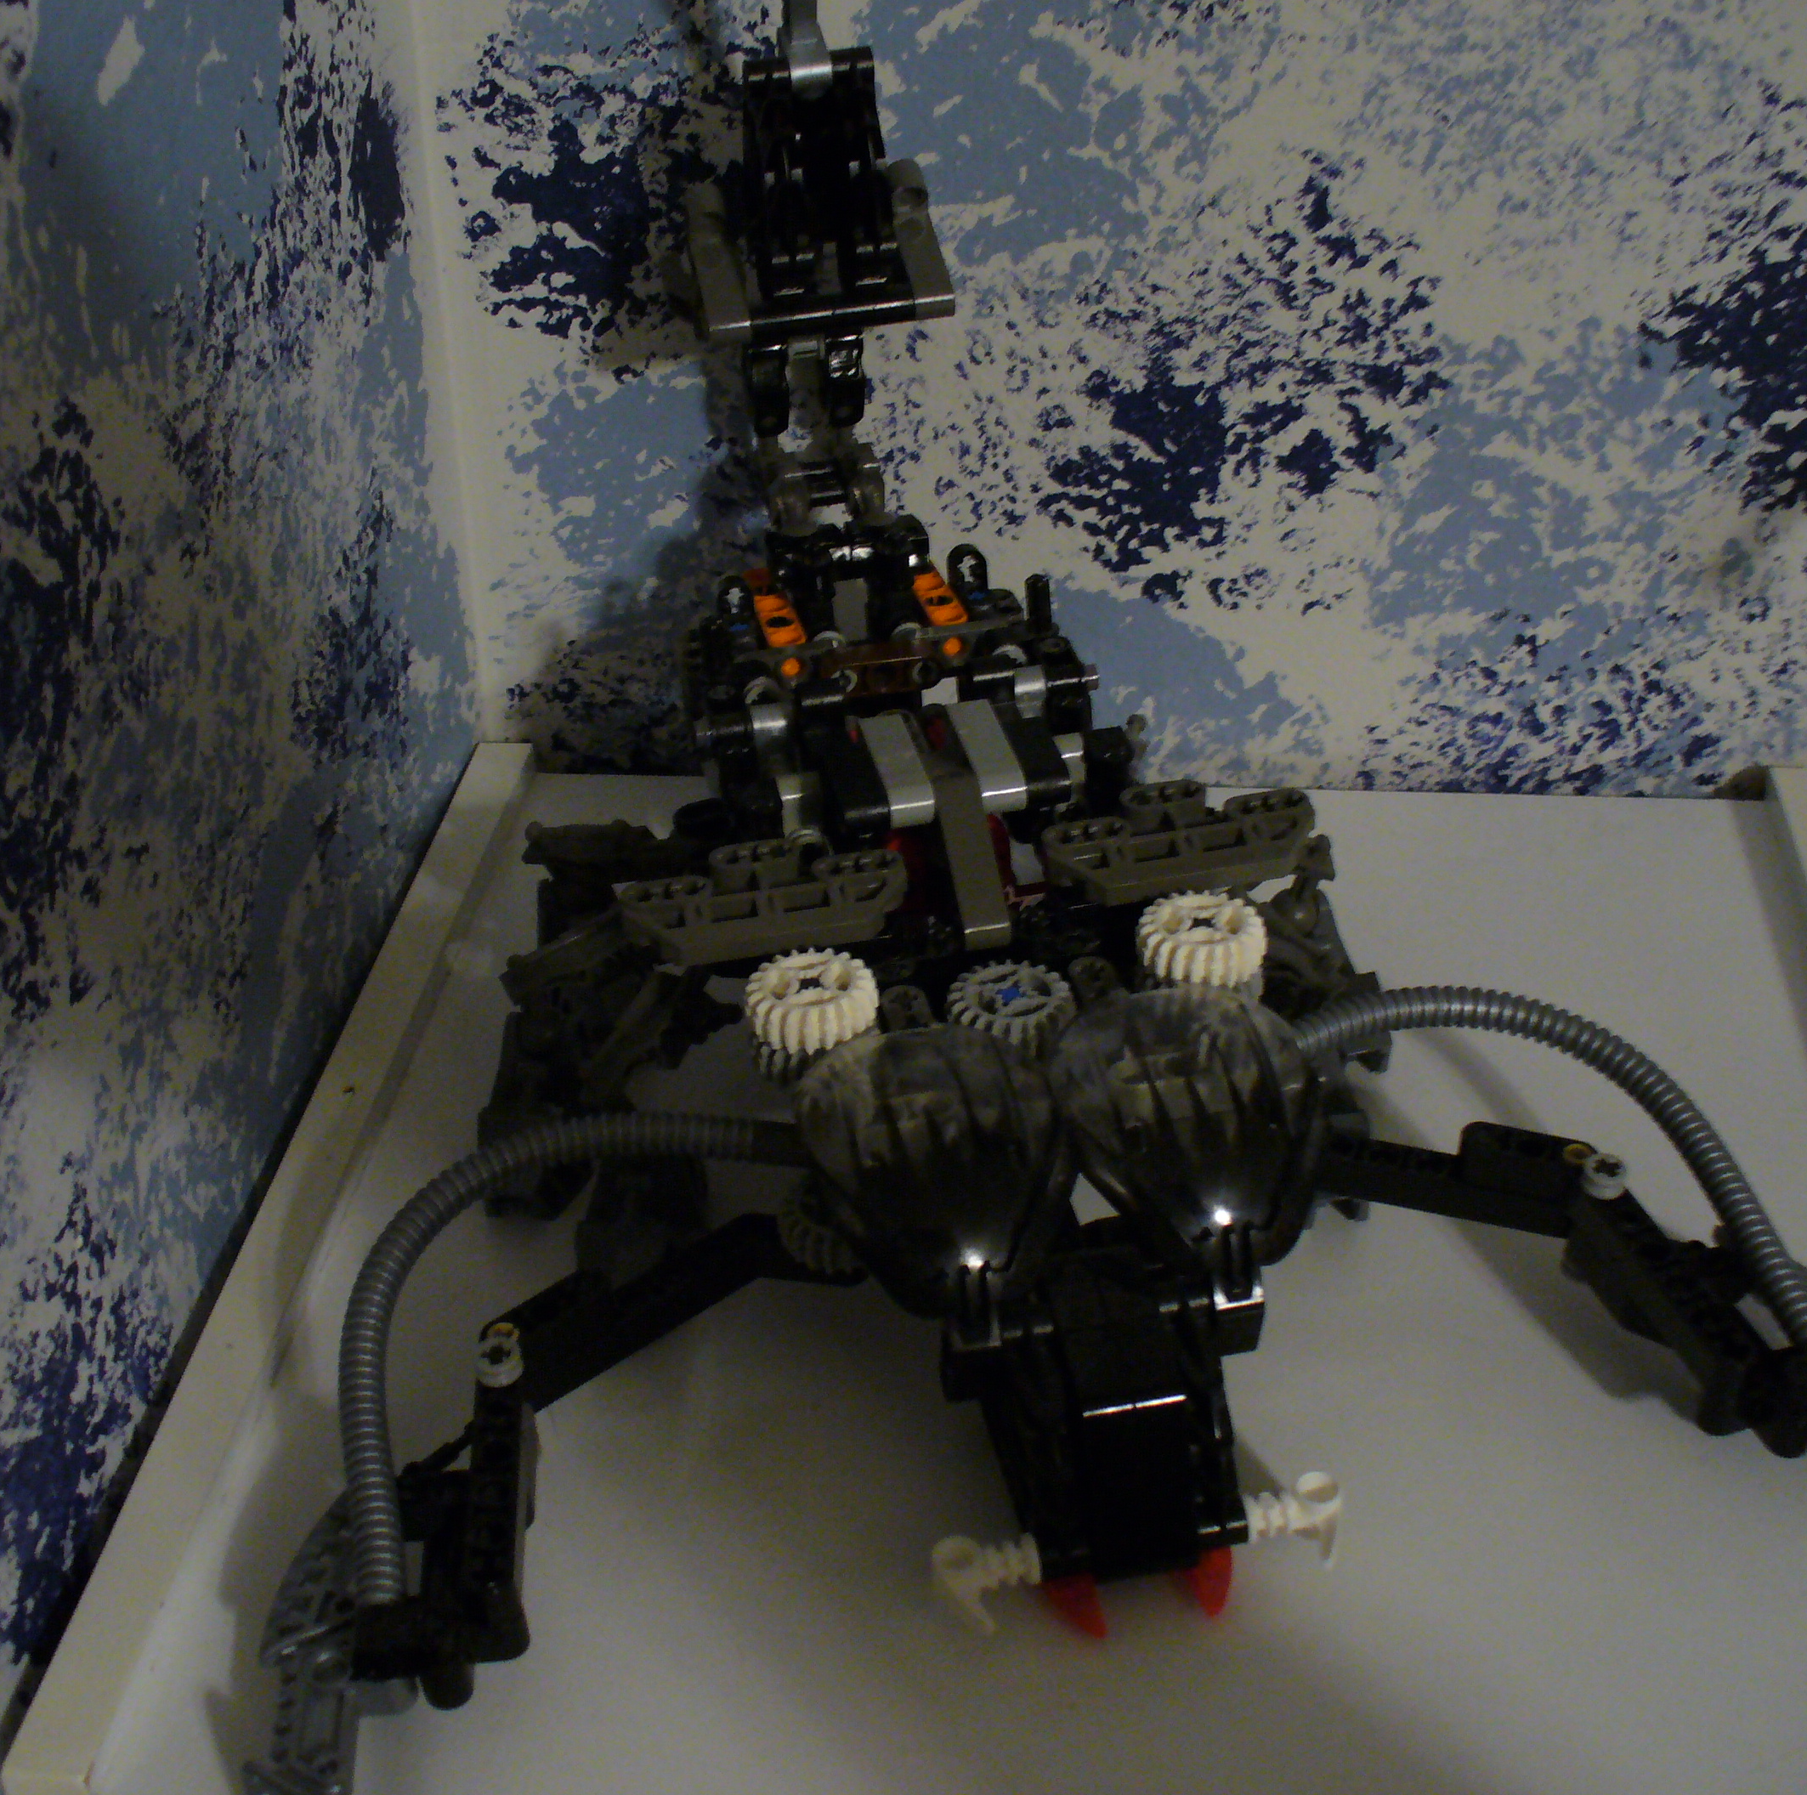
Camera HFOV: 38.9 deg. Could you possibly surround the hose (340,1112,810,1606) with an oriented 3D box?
[{"bbox_3d":[-0.047,0.068,0.396,0.079,0.042,0.063,-7,35,-9],"label":"hose"}]

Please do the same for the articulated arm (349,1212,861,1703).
[{"bbox_3d":[-0.045,0.085,0.399,0.086,0.034,0.062,-7,35,-9],"label":"articulated arm"}]

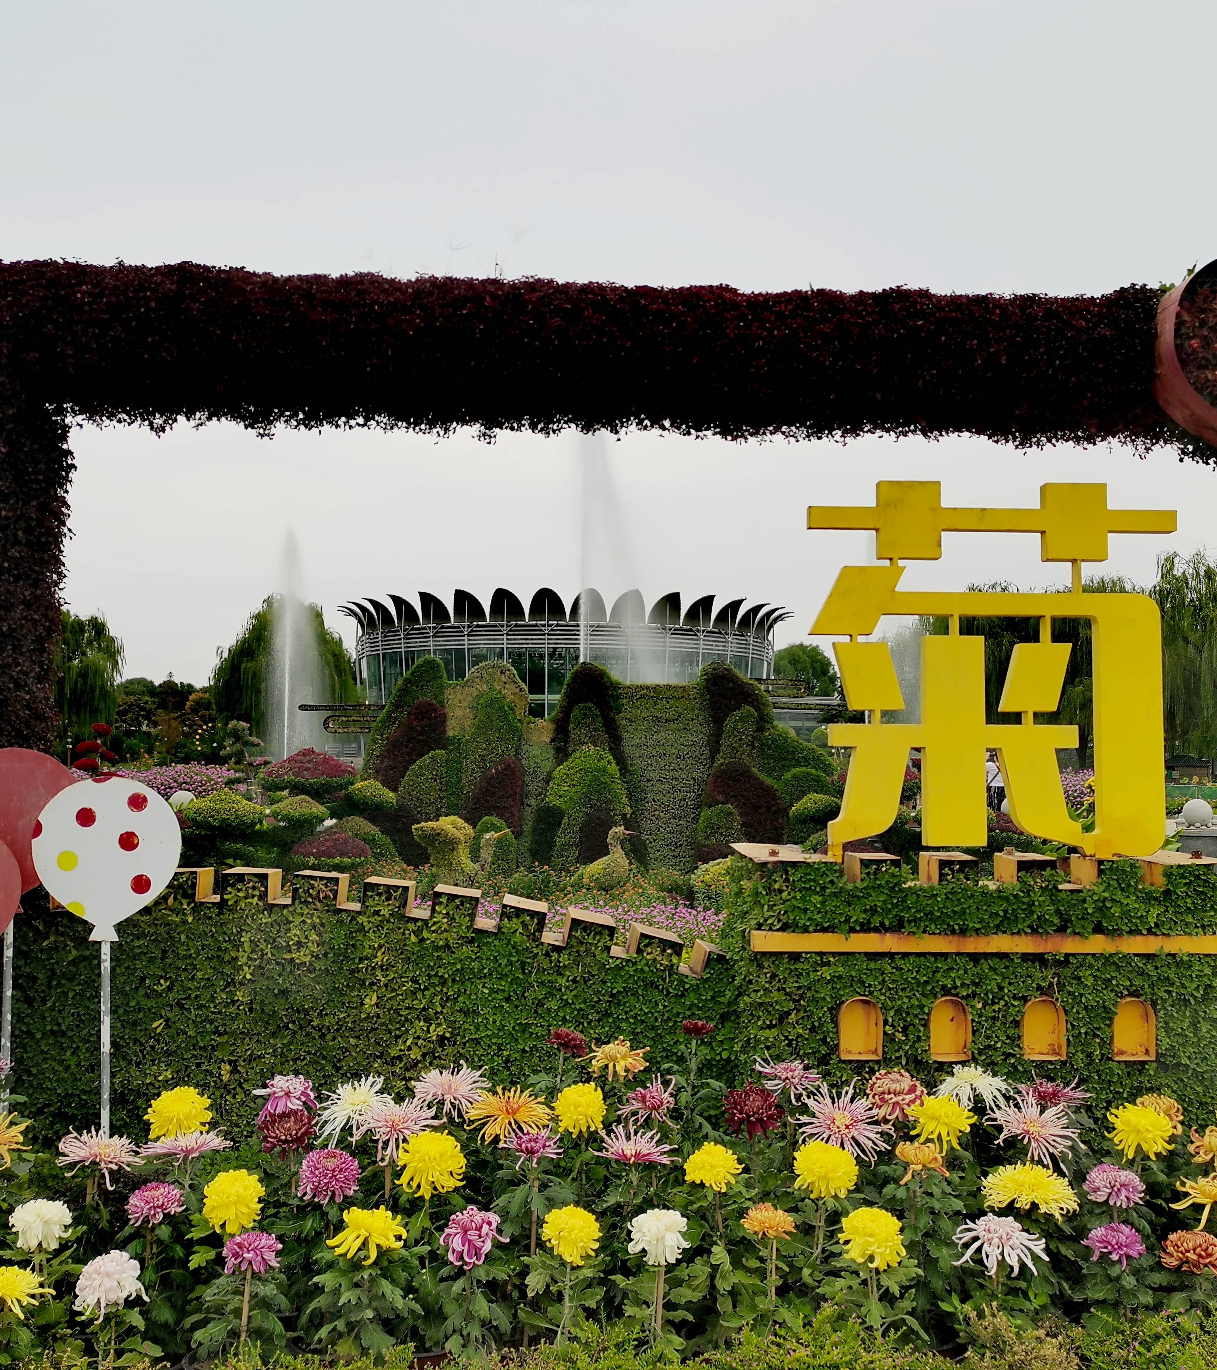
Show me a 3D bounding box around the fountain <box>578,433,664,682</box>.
[{"bbox_3d":[0.390,-2.990,50.000,3.200,12.800,2.800,1,-3,0],"label":"fountain"}]

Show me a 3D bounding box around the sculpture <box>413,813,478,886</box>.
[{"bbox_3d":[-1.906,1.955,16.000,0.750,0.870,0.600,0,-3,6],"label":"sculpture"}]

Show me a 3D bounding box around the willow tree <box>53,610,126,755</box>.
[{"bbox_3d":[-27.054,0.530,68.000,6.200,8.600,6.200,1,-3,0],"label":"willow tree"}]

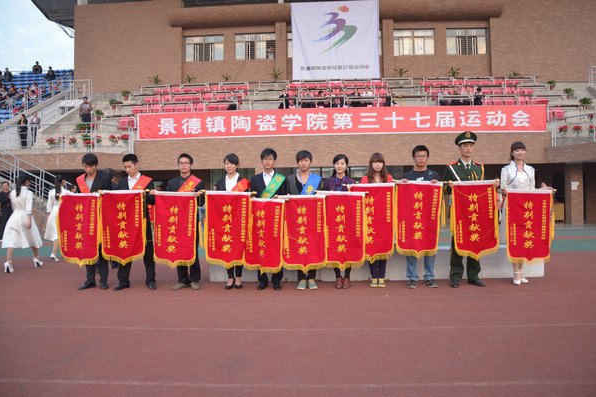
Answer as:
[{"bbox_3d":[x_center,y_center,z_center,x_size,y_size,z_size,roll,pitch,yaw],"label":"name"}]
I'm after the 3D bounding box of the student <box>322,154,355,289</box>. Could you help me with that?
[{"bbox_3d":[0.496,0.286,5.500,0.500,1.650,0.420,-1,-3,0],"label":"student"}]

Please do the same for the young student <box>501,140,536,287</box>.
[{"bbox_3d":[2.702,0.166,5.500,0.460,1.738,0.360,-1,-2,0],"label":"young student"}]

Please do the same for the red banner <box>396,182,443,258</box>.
[{"bbox_3d":[1.418,0.260,5.240,0.540,0.893,0.100,-1,-3,0],"label":"red banner"}]

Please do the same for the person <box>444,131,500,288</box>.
[{"bbox_3d":[2.111,0.136,5.430,0.700,1.893,0.460,-1,-3,0],"label":"person"}]

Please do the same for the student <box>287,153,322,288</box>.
[{"bbox_3d":[0.081,0.253,5.570,0.500,1.699,0.360,-1,-2,0],"label":"student"}]

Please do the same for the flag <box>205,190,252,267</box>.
[{"bbox_3d":[-0.815,0.369,5.300,0.555,0.915,0.060,-1,-2,0],"label":"flag"}]

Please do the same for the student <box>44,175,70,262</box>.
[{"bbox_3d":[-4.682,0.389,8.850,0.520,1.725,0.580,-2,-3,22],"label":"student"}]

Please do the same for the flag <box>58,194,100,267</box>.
[{"bbox_3d":[-2.601,0.379,5.320,0.520,0.865,0.100,-1,-3,0],"label":"flag"}]

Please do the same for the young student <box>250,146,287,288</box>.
[{"bbox_3d":[-0.365,0.245,5.560,0.500,1.728,0.360,-1,-2,0],"label":"young student"}]

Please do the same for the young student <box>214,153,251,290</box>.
[{"bbox_3d":[-0.805,0.281,5.520,0.520,1.669,0.420,-1,-3,0],"label":"young student"}]

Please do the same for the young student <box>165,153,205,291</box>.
[{"bbox_3d":[-1.421,0.281,5.670,0.520,1.692,0.360,-1,-2,0],"label":"young student"}]

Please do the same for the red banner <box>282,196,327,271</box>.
[{"bbox_3d":[0.076,0.416,5.220,0.512,0.890,0.060,-1,-2,0],"label":"red banner"}]

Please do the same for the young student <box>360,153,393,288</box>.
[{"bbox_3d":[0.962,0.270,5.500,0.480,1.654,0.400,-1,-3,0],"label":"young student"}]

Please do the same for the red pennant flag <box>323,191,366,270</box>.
[{"bbox_3d":[0.522,0.370,5.150,0.528,0.912,0.060,-1,-2,0],"label":"red pennant flag"}]

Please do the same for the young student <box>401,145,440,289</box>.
[{"bbox_3d":[1.495,0.225,5.480,0.540,1.755,0.420,-1,-3,0],"label":"young student"}]

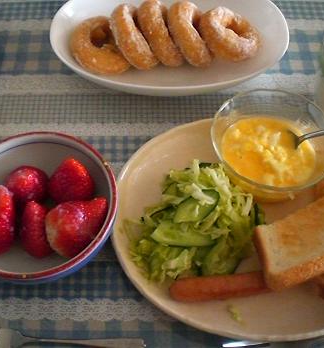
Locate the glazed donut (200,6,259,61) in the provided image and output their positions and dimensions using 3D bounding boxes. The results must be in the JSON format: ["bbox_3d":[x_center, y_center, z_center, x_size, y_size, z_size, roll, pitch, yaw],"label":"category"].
[{"bbox_3d":[0.072,-0.146,0.534,0.069,0.026,0.069,18,49,-21],"label":"glazed donut"}]

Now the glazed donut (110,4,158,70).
[{"bbox_3d":[-0.026,-0.141,0.525,0.026,0.071,0.071,-24,45,27],"label":"glazed donut"}]

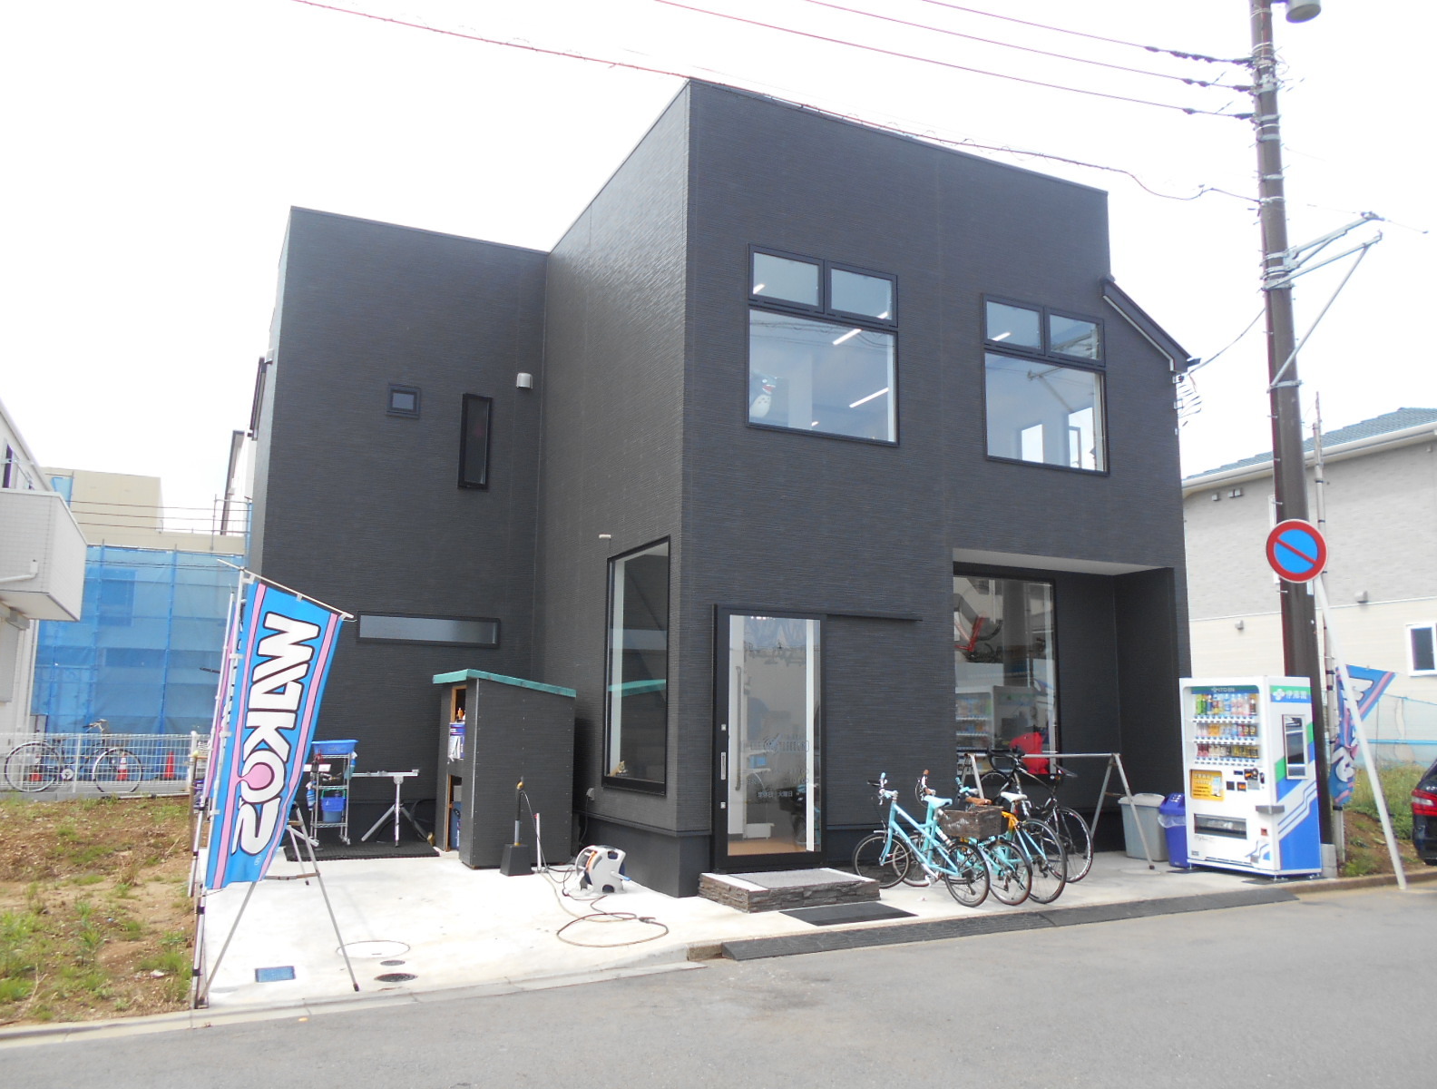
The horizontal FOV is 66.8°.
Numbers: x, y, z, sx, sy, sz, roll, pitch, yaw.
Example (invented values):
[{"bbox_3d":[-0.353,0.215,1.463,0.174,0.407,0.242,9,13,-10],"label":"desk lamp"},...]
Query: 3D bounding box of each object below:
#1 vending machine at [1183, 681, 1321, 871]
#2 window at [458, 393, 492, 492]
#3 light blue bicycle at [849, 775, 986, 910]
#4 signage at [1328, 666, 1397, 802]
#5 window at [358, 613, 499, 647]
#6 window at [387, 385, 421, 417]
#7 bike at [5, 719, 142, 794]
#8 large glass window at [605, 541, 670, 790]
[{"bbox_3d":[5.231,2.271,10.784,0.658,1.876,0.989,5,-9,-27],"label":"vending machine"},{"bbox_3d":[-2.980,-1.259,13.382,0.370,1.170,0.100,5,-9,-25],"label":"window"},{"bbox_3d":[1.730,2.457,9.098,0.500,0.960,1.454,6,-10,-34],"label":"light blue bicycle"},{"bbox_3d":[6.505,1.922,11.000,0.620,1.420,0.200,-4,-10,30],"label":"signage"},{"bbox_3d":[-3.406,1.016,12.885,1.657,0.351,0.120,5,-9,-25],"label":"window"},{"bbox_3d":[-3.777,-1.707,13.089,0.368,0.397,0.120,5,-9,-25],"label":"window"},{"bbox_3d":[-9.047,2.984,15.300,1.740,1.030,0.550,5,-9,-25],"label":"bike"},{"bbox_3d":[-0.761,1.153,10.219,0.120,2.247,1.632,5,-9,-25],"label":"large glass window"}]

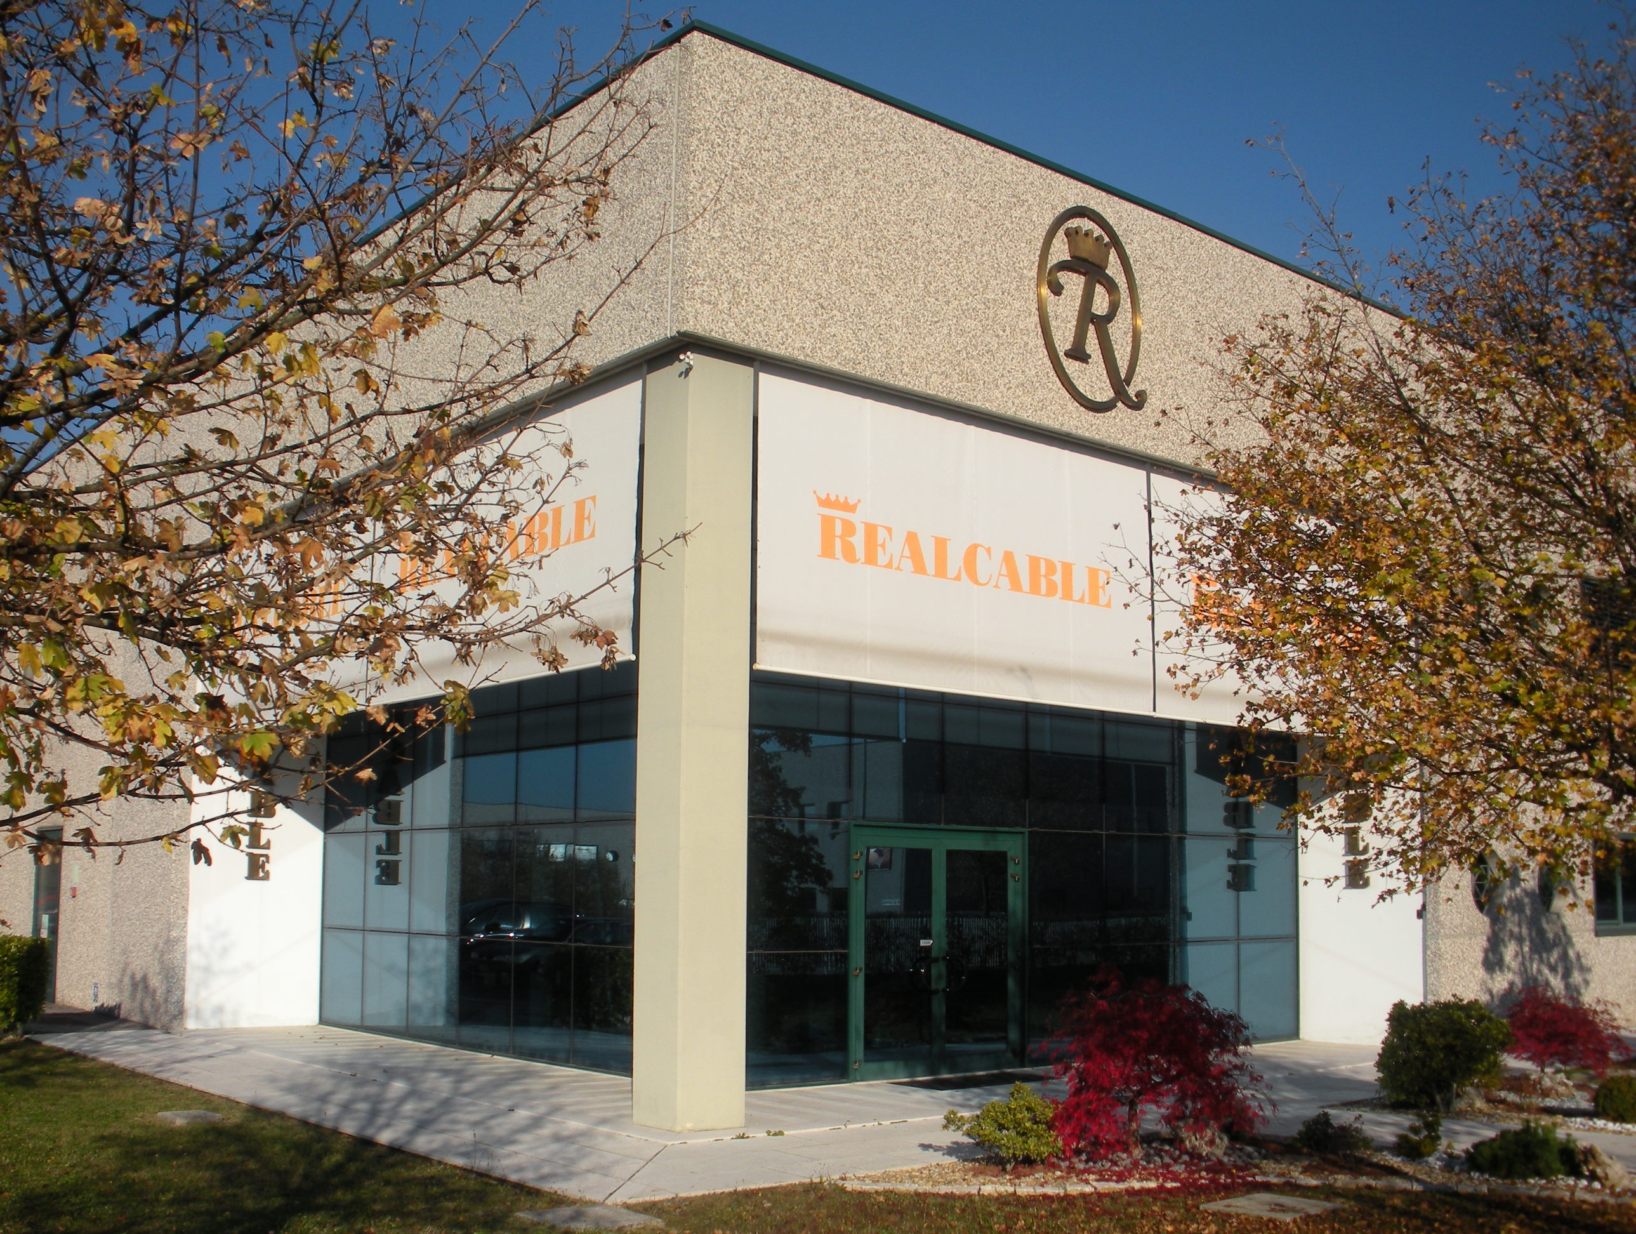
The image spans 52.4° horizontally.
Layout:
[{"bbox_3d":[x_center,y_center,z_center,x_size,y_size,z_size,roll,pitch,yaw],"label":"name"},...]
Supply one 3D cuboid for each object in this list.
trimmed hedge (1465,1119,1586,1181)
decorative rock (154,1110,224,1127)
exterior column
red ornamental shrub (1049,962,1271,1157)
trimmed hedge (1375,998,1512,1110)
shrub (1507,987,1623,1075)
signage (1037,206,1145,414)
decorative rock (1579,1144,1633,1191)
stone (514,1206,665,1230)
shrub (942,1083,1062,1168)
[{"bbox_3d":[4.183,3.124,9.880,0.660,0.340,0.600,-3,-10,22],"label":"trimmed hedge"},{"bbox_3d":[-4.502,3.604,11.923,0.370,0.070,0.400,8,-12,-39],"label":"decorative rock"},{"bbox_3d":[-0.906,0.837,12.354,0.530,5.650,0.530,8,-12,-39],"label":"exterior column"},{"bbox_3d":[2.142,2.824,10.637,1.350,1.200,1.300,-1,-10,11],"label":"red ornamental shrub"},{"bbox_3d":[4.858,3.377,12.984,0.980,0.870,0.950,-3,-10,20],"label":"trimmed hedge"},{"bbox_3d":[6.716,3.719,15.008,1.030,0.850,1.000,-4,-10,23],"label":"shrub"},{"bbox_3d":[2.561,-2.879,15.431,1.480,2.000,0.100,8,-12,-39],"label":"signage"},{"bbox_3d":[4.444,3.097,9.407,0.300,0.230,0.250,-4,-10,24],"label":"decorative rock"},{"bbox_3d":[-1.170,3.105,8.545,0.550,0.050,0.490,8,-12,-39],"label":"stone"},{"bbox_3d":[1.139,3.109,10.222,0.720,0.500,0.650,-1,-9,6],"label":"shrub"}]

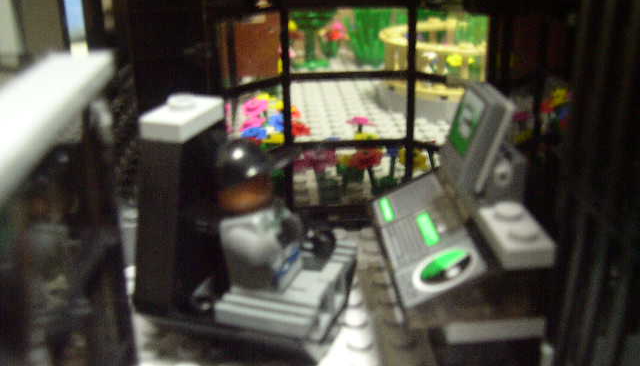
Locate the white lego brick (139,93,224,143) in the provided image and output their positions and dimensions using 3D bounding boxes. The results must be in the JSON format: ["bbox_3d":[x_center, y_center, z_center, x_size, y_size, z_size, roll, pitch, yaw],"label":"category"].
[{"bbox_3d":[-0.024,-0.012,0.123,0.008,0.005,0.016,4,20,16],"label":"white lego brick"}]

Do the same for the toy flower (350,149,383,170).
[{"bbox_3d":[0.013,-0.006,0.187,0.008,0.003,0.008,-2,19,-2],"label":"toy flower"}]

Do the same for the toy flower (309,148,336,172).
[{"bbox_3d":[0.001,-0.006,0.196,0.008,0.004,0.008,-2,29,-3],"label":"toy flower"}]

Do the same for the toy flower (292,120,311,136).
[{"bbox_3d":[-0.006,-0.017,0.217,0.008,0.003,0.008,-2,19,-2],"label":"toy flower"}]

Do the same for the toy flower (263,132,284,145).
[{"bbox_3d":[-0.013,-0.013,0.205,0.008,0.003,0.008,-2,21,-3],"label":"toy flower"}]

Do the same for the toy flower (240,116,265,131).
[{"bbox_3d":[-0.021,-0.018,0.215,0.008,0.003,0.008,-11,28,1],"label":"toy flower"}]

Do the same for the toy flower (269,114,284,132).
[{"bbox_3d":[-0.013,-0.019,0.220,0.008,0.003,0.008,-2,19,-2],"label":"toy flower"}]

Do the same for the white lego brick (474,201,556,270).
[{"bbox_3d":[0.032,0.008,0.115,0.008,0.005,0.016,-2,19,-1],"label":"white lego brick"}]

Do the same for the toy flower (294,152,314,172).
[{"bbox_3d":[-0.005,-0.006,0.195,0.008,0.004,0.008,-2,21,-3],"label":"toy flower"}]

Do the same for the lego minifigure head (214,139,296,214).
[{"bbox_3d":[-0.013,-0.002,0.139,0.016,0.012,0.011,-18,26,-24],"label":"lego minifigure head"}]

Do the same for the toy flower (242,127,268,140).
[{"bbox_3d":[-0.020,-0.015,0.214,0.008,0.003,0.008,-2,19,-2],"label":"toy flower"}]

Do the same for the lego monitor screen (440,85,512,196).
[{"bbox_3d":[0.028,-0.009,0.128,0.005,0.016,0.016,11,19,-10],"label":"lego monitor screen"}]

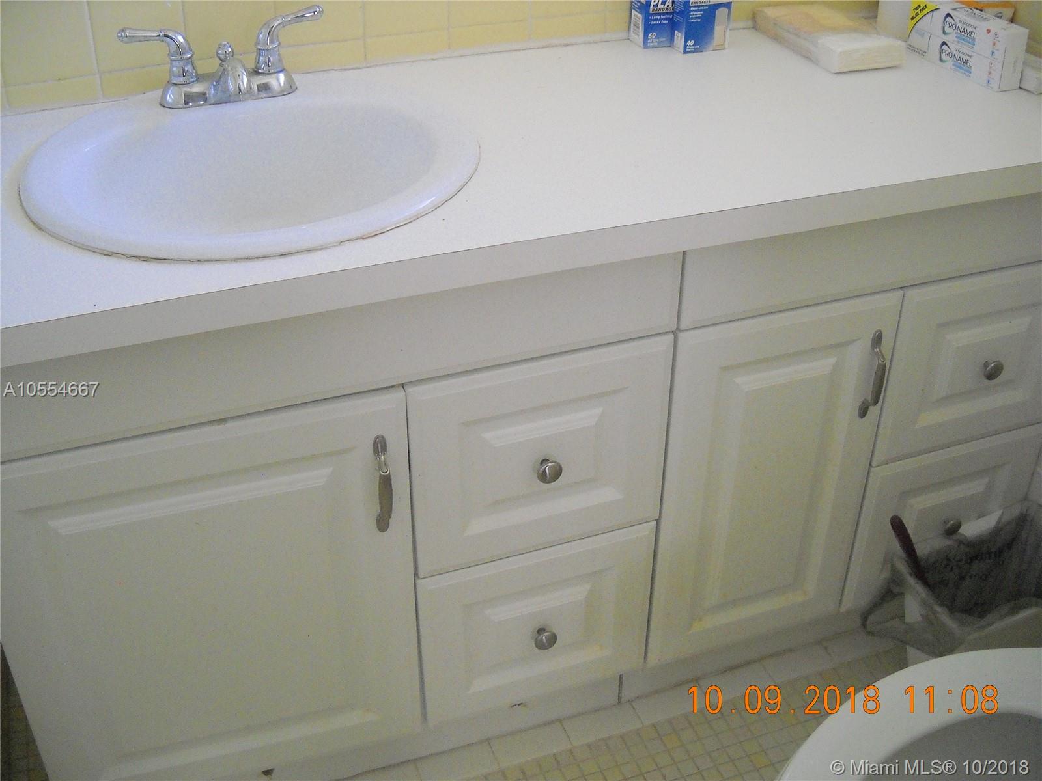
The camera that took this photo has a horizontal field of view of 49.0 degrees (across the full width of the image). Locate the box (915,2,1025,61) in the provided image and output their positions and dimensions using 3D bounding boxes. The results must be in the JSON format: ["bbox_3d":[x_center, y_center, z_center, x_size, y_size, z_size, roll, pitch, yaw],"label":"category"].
[{"bbox_3d":[0.564,-0.458,1.443,0.035,0.036,0.176,-13,36,-18],"label":"box"}]

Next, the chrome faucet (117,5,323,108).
[{"bbox_3d":[-0.340,-0.382,1.334,0.244,0.086,0.132,-11,35,-16],"label":"chrome faucet"}]

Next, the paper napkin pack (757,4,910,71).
[{"bbox_3d":[0.414,-0.479,1.546,0.105,0.028,0.207,-11,35,-16],"label":"paper napkin pack"}]

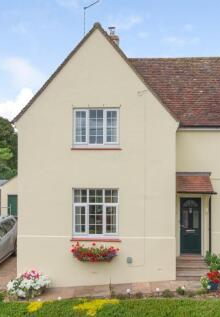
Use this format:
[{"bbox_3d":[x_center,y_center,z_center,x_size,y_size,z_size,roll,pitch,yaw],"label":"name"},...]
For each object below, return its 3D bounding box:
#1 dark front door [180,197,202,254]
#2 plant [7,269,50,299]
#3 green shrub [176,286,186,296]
[{"bbox_3d":[2.946,2.422,12.900,0.820,2.080,0.100,0,0,0],"label":"dark front door"},{"bbox_3d":[-2.510,3.820,10.980,1.220,0.740,1.000,0,0,0],"label":"plant"},{"bbox_3d":[2.144,3.987,10.700,0.300,0.300,0.300,0,0,0],"label":"green shrub"}]

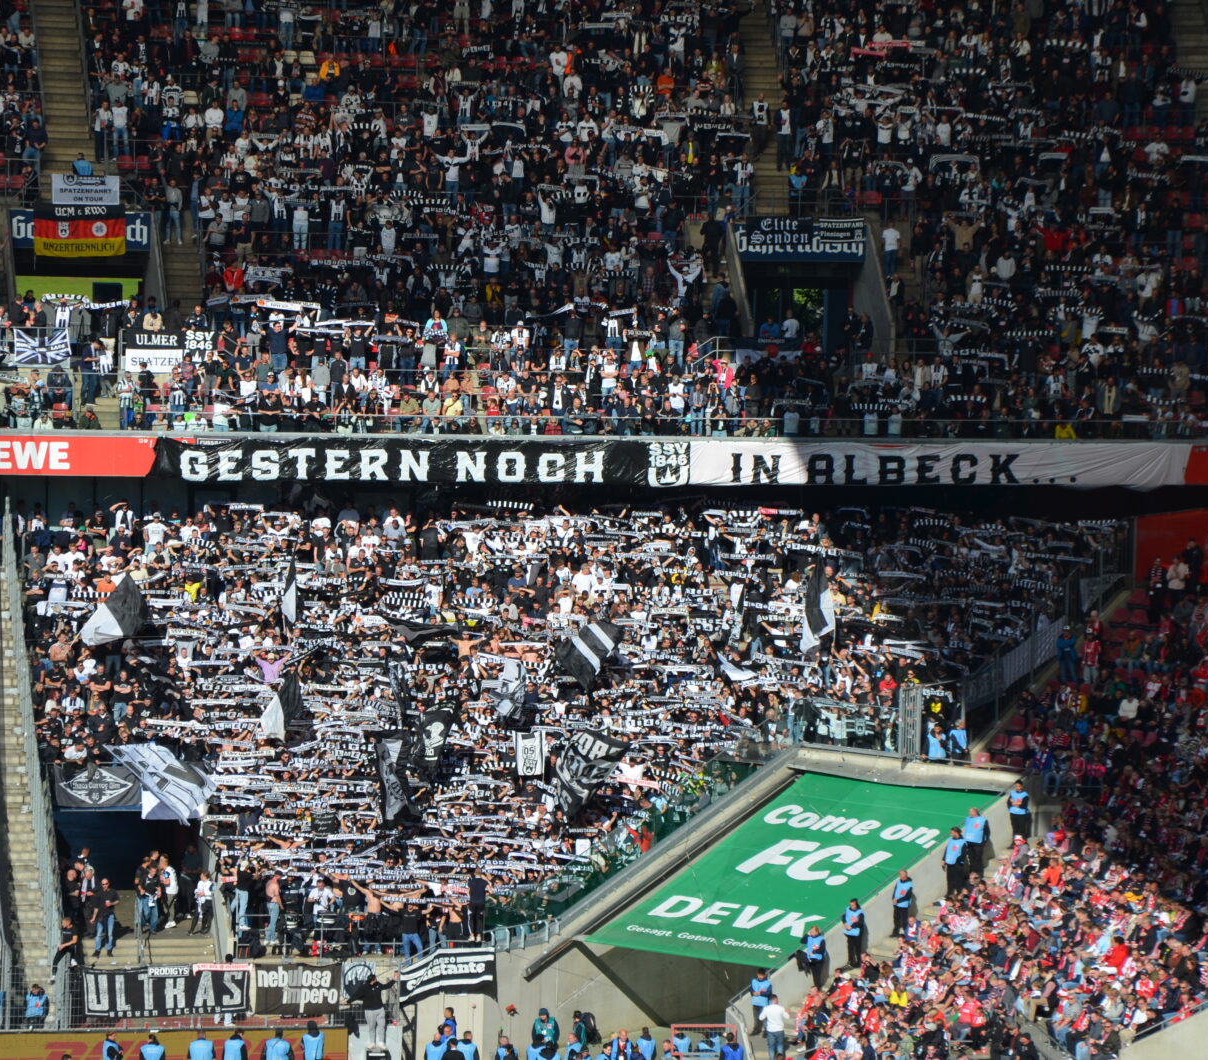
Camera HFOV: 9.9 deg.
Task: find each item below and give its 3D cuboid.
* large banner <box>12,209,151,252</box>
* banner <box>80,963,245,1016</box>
[{"bbox_3d":[-14.404,-8.256,192.000,3.820,1.100,0.100,0,6,-8],"label":"large banner"},{"bbox_3d":[-10.719,11.289,170.400,4.100,1.270,0.100,0,6,-8],"label":"banner"}]

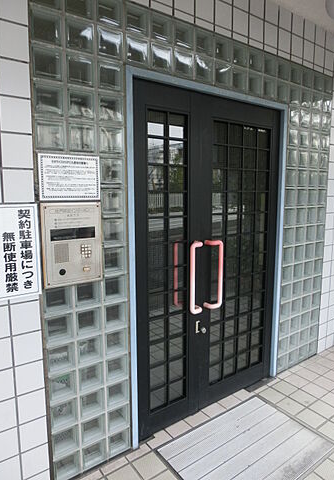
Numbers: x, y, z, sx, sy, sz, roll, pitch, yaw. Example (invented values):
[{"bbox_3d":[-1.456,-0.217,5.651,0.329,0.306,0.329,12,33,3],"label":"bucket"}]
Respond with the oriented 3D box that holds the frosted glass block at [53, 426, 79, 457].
[{"bbox_3d":[-0.556,1.064,1.796,0.146,0.146,0.090,-6,10,-35],"label":"frosted glass block"}]

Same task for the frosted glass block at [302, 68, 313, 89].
[{"bbox_3d":[1.077,-1.267,2.633,0.147,0.147,0.090,-6,10,-35],"label":"frosted glass block"}]

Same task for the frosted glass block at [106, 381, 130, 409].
[{"bbox_3d":[-0.302,0.869,1.928,0.145,0.145,0.090,-6,10,-35],"label":"frosted glass block"}]

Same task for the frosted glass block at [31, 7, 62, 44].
[{"bbox_3d":[-0.558,-0.953,1.510,0.146,0.146,0.090,-6,10,-35],"label":"frosted glass block"}]

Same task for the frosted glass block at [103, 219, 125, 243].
[{"bbox_3d":[-0.304,-0.052,1.798,0.145,0.145,0.090,-6,10,-35],"label":"frosted glass block"}]

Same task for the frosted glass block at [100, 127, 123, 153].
[{"bbox_3d":[-0.305,-0.513,1.754,0.146,0.146,0.090,-6,10,-35],"label":"frosted glass block"}]

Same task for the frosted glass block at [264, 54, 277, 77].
[{"bbox_3d":[0.695,-1.219,2.350,0.145,0.145,0.090,-6,10,-36],"label":"frosted glass block"}]

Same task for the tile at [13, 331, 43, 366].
[{"bbox_3d":[-0.654,0.507,1.564,0.126,0.144,0.010,-6,10,-35],"label":"tile"}]

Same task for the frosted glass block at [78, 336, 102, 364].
[{"bbox_3d":[-0.430,0.586,1.819,0.146,0.146,0.090,-6,10,-35],"label":"frosted glass block"}]

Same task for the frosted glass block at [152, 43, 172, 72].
[{"bbox_3d":[-0.054,-0.994,1.844,0.145,0.145,0.090,-6,10,-35],"label":"frosted glass block"}]

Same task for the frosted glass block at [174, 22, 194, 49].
[{"bbox_3d":[0.069,-1.150,1.897,0.145,0.145,0.090,-6,10,-36],"label":"frosted glass block"}]

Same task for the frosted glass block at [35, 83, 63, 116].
[{"bbox_3d":[-0.557,-0.640,1.532,0.145,0.145,0.090,-6,10,-35],"label":"frosted glass block"}]

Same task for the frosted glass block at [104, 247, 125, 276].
[{"bbox_3d":[-0.304,0.103,1.821,0.147,0.147,0.090,-6,10,-35],"label":"frosted glass block"}]

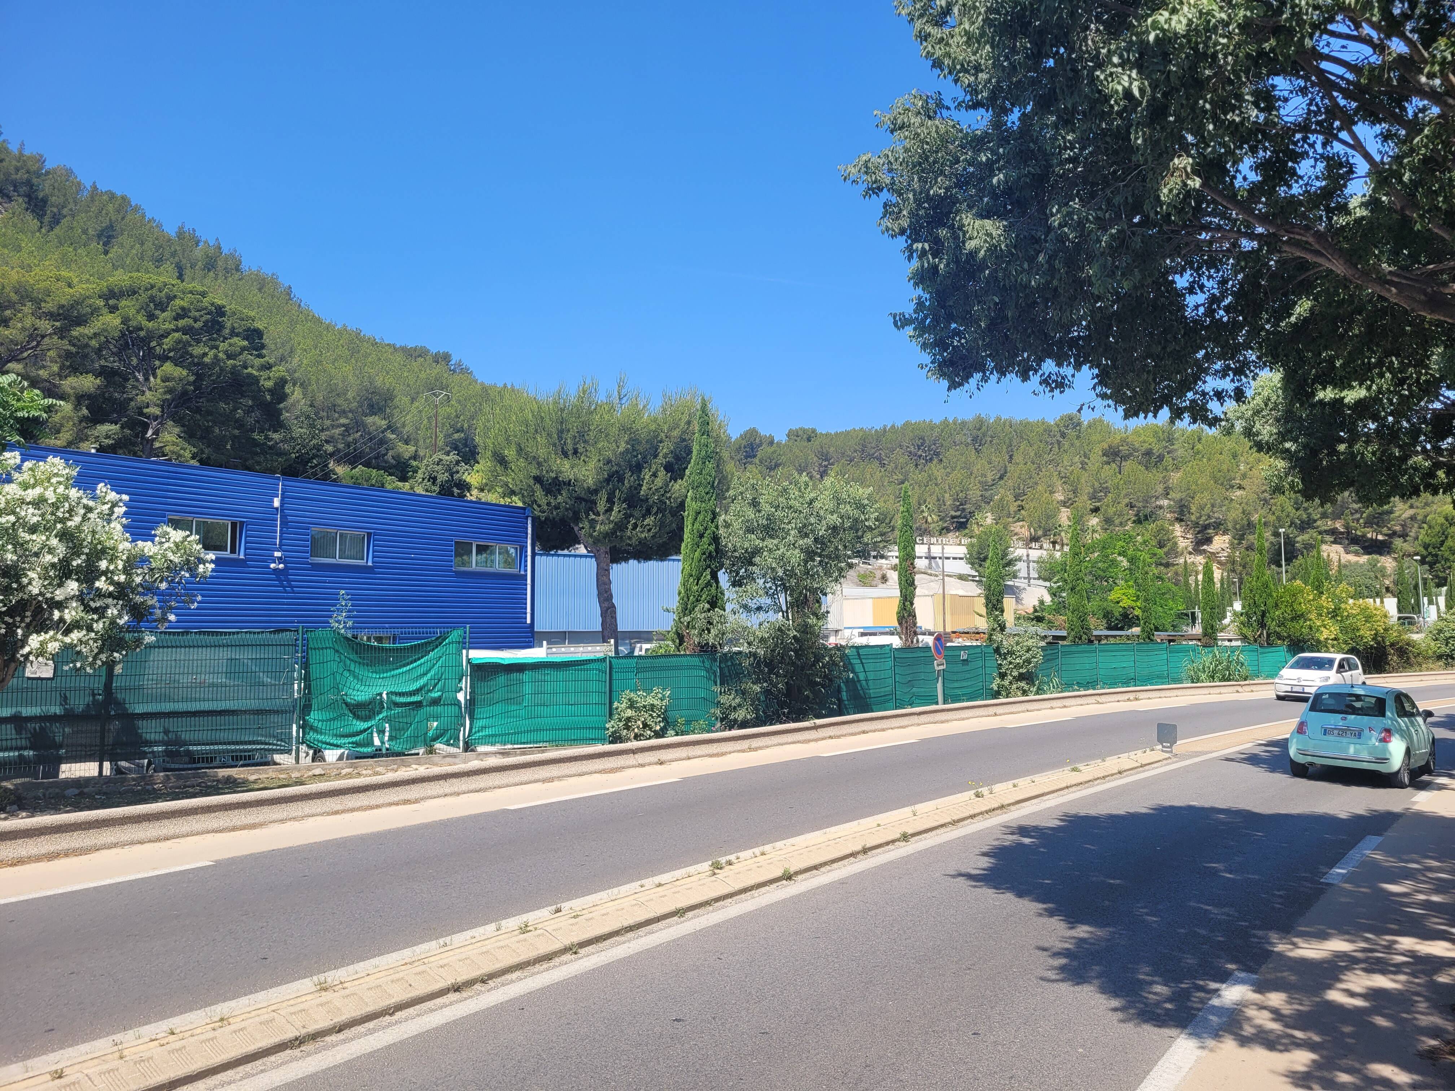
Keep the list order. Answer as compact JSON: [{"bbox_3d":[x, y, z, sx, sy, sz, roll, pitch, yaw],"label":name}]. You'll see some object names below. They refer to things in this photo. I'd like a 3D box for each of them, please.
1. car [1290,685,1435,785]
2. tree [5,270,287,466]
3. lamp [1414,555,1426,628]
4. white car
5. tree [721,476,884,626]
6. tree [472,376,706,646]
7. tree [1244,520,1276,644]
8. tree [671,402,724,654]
[{"bbox_3d":[10.610,3.090,18.170,1.640,1.490,3.550,-4,-6,41],"label":"car"},{"bbox_3d":[-31.945,-7.785,60.986,15.000,15.415,13.500,2,-5,-28],"label":"tree"},{"bbox_3d":[60.307,4.165,95.220,0.750,6.665,0.350,1,-5,-18],"label":"lamp"},{"bbox_3d":[19.150,4.210,35.200,3.580,1.500,1.645,3,-6,-40],"label":"white car"},{"bbox_3d":[1.559,1.155,22.646,3.500,5.390,3.400,-1,-4,4],"label":"tree"},{"bbox_3d":[-5.422,-0.609,46.832,10.200,13.155,9.800,0,-4,-7],"label":"tree"},{"bbox_3d":[23.188,2.283,47.598,1.450,7.125,1.400,-3,-5,26],"label":"tree"},{"bbox_3d":[-0.637,0.438,22.904,1.200,7.090,1.200,0,-4,-2],"label":"tree"}]

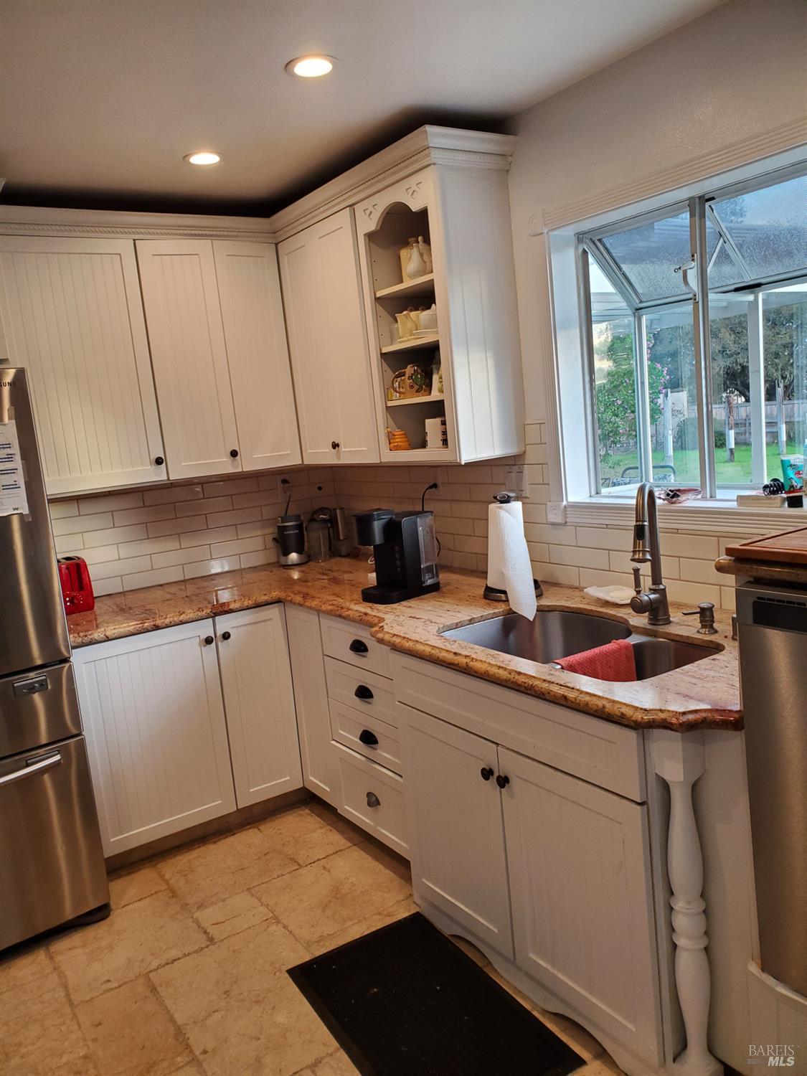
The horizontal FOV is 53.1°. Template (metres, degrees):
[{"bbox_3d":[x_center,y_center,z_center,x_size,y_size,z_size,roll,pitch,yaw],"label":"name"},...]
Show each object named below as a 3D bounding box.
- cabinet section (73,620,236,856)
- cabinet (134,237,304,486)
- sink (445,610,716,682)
[{"bbox_3d":[-1.075,0.715,3.252,0.529,0.784,0.592,-11,10,-33],"label":"cabinet section"},{"bbox_3d":[-0.816,-0.730,3.388,0.579,0.912,0.340,-11,10,-31],"label":"cabinet"},{"bbox_3d":[0.472,0.385,2.159,0.446,0.218,0.747,-11,10,-34],"label":"sink"}]

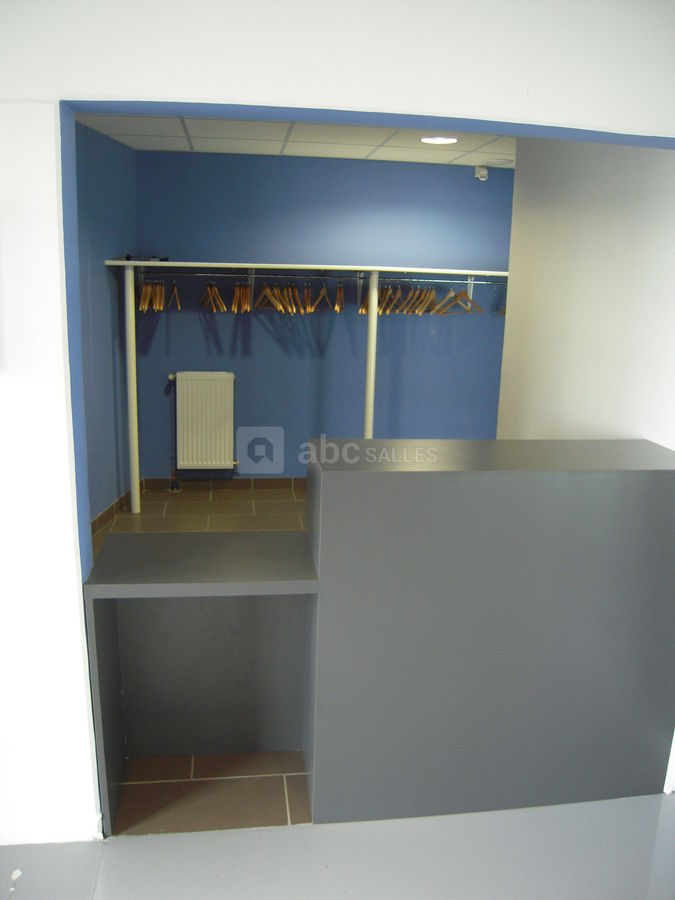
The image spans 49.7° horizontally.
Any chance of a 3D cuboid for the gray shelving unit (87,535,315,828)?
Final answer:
[{"bbox_3d":[-0.393,0.694,2.210,0.615,0.797,0.376,0,14,-8],"label":"gray shelving unit"}]

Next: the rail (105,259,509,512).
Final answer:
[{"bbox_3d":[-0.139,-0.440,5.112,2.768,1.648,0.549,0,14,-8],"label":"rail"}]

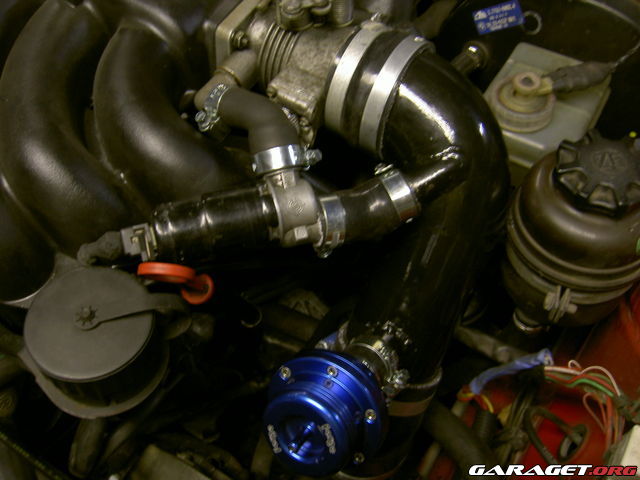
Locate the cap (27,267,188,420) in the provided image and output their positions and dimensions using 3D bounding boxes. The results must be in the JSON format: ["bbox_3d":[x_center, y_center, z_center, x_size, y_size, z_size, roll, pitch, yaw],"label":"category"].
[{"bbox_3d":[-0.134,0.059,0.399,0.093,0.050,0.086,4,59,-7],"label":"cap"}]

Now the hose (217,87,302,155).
[{"bbox_3d":[-0.040,-0.078,0.405,0.055,0.036,0.046,2,62,-5],"label":"hose"}]

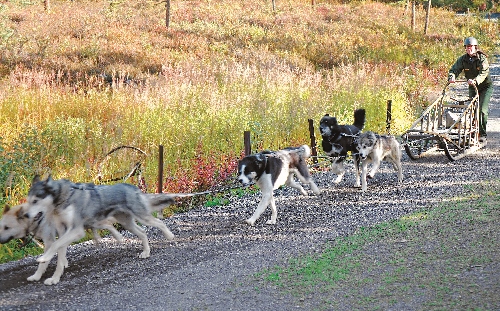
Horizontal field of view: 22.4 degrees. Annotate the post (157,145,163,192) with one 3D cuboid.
[{"bbox_3d":[-0.919,0.220,12.900,0.055,0.650,0.055,3,7,24],"label":"post"}]

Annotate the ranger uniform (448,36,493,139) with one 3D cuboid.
[{"bbox_3d":[3.342,-1.031,19.150,0.580,1.570,0.570,3,7,22],"label":"ranger uniform"}]

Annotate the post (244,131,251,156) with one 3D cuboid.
[{"bbox_3d":[-0.030,0.006,15.000,0.070,0.610,0.070,1,7,25],"label":"post"}]

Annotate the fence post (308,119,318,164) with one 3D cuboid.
[{"bbox_3d":[0.851,-0.182,16.800,0.065,0.600,0.065,-3,7,25],"label":"fence post"}]

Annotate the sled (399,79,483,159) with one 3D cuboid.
[{"bbox_3d":[2.830,-0.530,18.250,0.580,0.990,2.250,3,7,24],"label":"sled"}]

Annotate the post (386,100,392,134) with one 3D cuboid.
[{"bbox_3d":[2.208,-0.565,20.000,0.065,0.640,0.065,3,7,24],"label":"post"}]

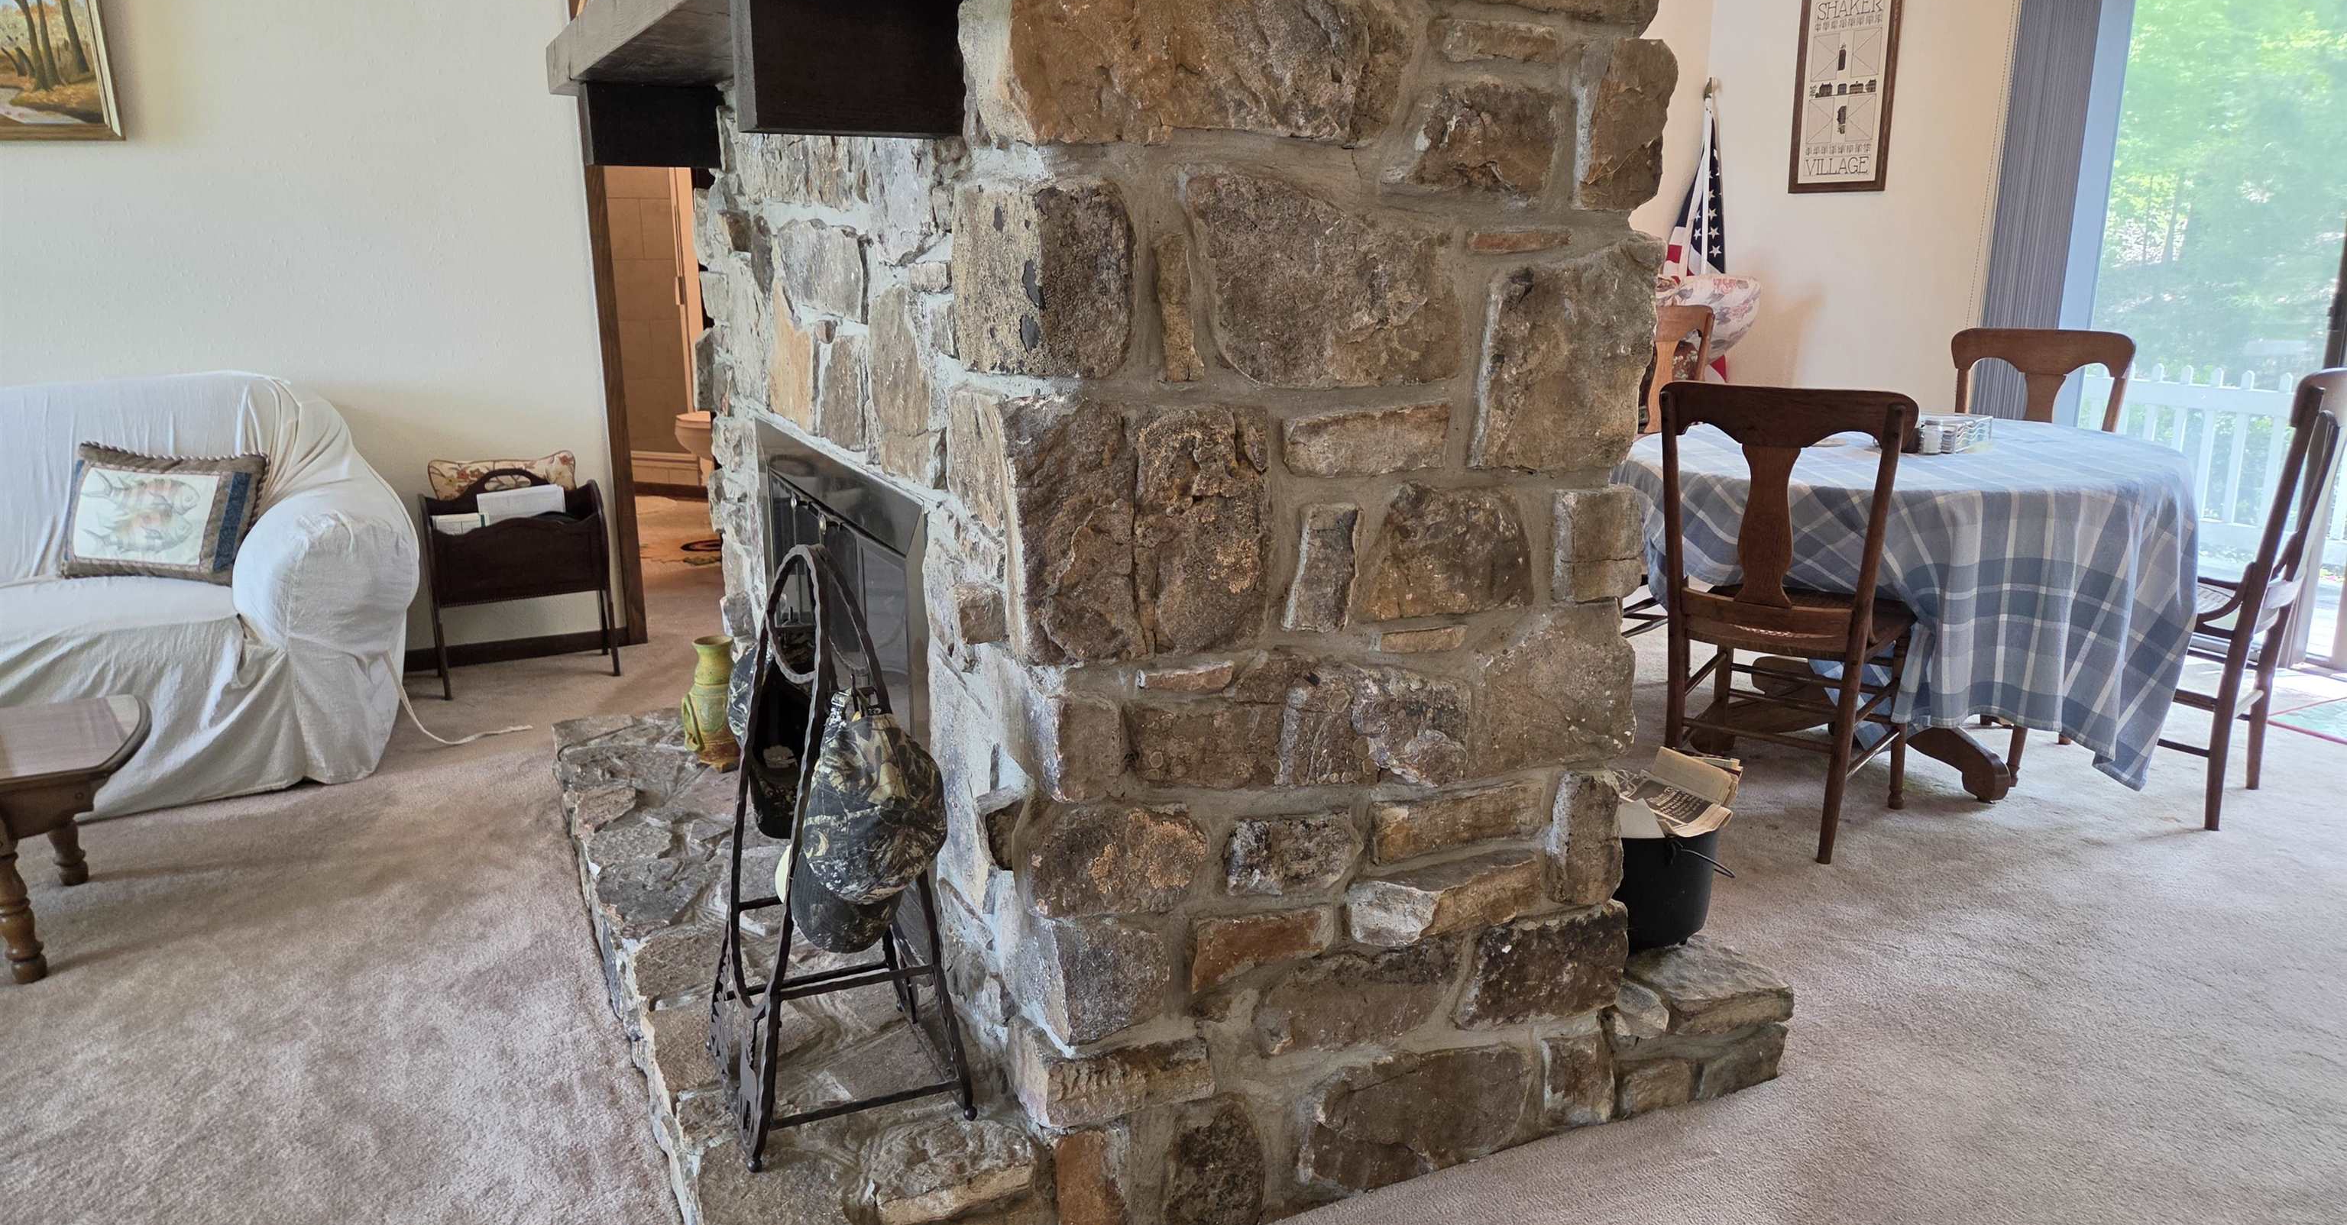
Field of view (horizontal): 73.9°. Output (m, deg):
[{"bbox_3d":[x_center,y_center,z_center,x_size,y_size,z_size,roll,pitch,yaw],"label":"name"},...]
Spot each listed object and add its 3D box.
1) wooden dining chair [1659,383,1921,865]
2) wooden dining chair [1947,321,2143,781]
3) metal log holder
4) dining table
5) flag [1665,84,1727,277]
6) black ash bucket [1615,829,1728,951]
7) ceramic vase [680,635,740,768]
[{"bbox_3d":[1.325,-0.019,3.336,0.485,0.955,0.520,10,17,36],"label":"wooden dining chair"},{"bbox_3d":[2.407,-0.309,4.513,0.485,0.960,0.520,10,17,35],"label":"wooden dining chair"},{"bbox_3d":[-0.458,0.269,2.025,0.300,0.755,0.335,-7,15,-26],"label":"metal log holder"},{"bbox_3d":[1.856,-0.111,3.997,1.250,0.650,1.650,10,17,36],"label":"dining table"},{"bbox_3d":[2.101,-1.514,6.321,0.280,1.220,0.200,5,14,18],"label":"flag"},{"bbox_3d":[0.756,0.412,2.569,0.275,0.210,0.270,0,14,0],"label":"black ash bucket"},{"bbox_3d":[-0.979,0.193,3.339,0.125,0.275,0.140,-7,15,-26],"label":"ceramic vase"}]

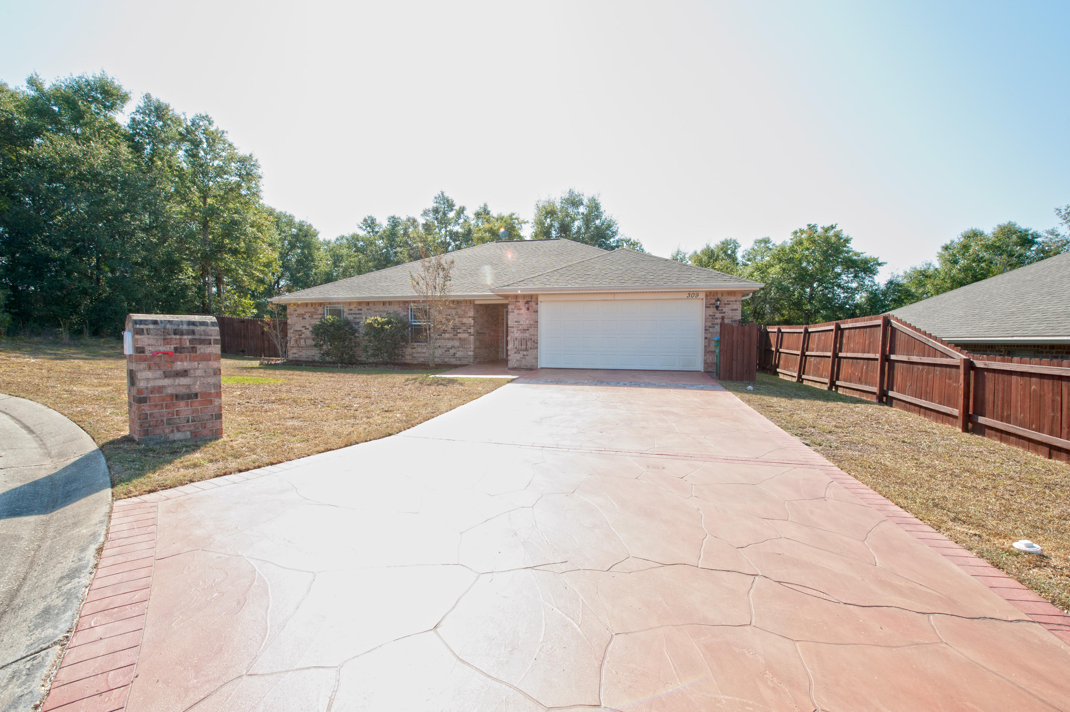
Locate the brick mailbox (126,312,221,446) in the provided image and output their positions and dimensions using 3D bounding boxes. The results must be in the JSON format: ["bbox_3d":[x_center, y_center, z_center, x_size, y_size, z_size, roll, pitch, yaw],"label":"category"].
[{"bbox_3d":[-3.848,0.224,4.429,0.415,1.325,0.719,2,3,37],"label":"brick mailbox"}]

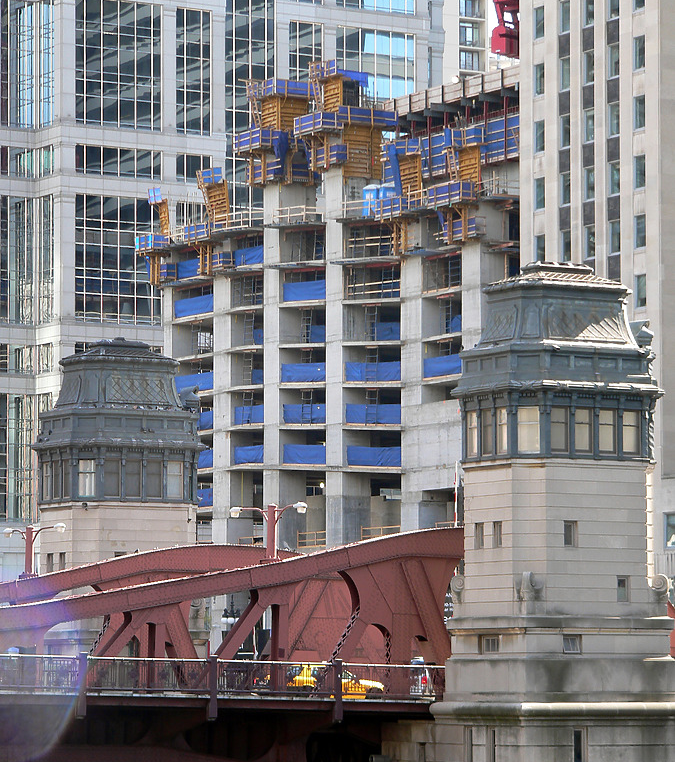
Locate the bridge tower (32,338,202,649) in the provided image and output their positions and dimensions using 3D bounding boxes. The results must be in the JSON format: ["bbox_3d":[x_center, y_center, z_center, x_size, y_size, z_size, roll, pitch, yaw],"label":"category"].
[{"bbox_3d":[-9.091,5.877,143.912,6.600,15.400,4.900,3,-6,-32],"label":"bridge tower"}]

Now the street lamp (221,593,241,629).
[{"bbox_3d":[-5.811,14.664,189.747,1.180,5.710,1.180,-1,-5,10],"label":"street lamp"}]

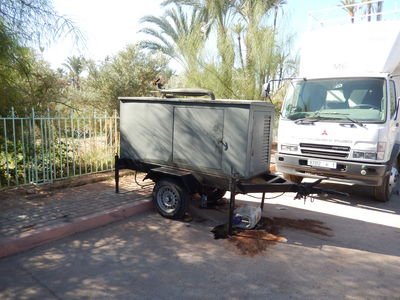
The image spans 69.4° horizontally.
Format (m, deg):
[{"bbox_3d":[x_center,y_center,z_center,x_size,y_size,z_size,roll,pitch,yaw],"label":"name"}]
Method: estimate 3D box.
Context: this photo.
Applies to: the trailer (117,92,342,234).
[{"bbox_3d":[0.351,0.050,4.557,3.621,2.022,1.252,7,10,33],"label":"trailer"}]

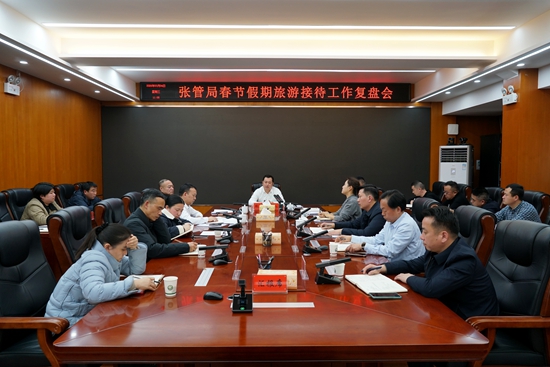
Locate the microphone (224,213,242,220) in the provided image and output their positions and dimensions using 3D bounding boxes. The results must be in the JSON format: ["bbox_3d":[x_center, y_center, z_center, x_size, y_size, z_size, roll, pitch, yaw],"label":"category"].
[{"bbox_3d":[-0.432,0.391,4.375,0.210,0.150,0.110,0,3,0],"label":"microphone"}]

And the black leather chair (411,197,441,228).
[{"bbox_3d":[1.233,0.701,4.176,0.720,1.110,0.670,0,3,-1],"label":"black leather chair"}]

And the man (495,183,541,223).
[{"bbox_3d":[2.863,0.607,5.021,0.800,1.210,0.560,0,3,-5],"label":"man"}]

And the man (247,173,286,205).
[{"bbox_3d":[-0.126,0.481,7.083,0.620,1.250,0.780,0,3,-1],"label":"man"}]

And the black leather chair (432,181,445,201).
[{"bbox_3d":[2.368,0.556,6.553,0.720,1.130,0.660,0,3,0],"label":"black leather chair"}]

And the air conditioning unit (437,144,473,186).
[{"bbox_3d":[3.528,0.160,8.060,0.540,1.790,0.360,2,4,35],"label":"air conditioning unit"}]

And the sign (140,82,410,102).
[{"bbox_3d":[-0.023,-1.759,8.018,5.270,0.380,0.100,0,3,0],"label":"sign"}]

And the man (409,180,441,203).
[{"bbox_3d":[2.578,0.521,7.167,0.820,1.160,0.560,0,3,-3],"label":"man"}]

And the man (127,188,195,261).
[{"bbox_3d":[-0.833,0.664,2.985,0.780,1.270,0.550,0,3,0],"label":"man"}]

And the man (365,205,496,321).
[{"bbox_3d":[0.897,0.726,2.317,0.780,1.230,0.580,1,3,16],"label":"man"}]

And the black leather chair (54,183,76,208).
[{"bbox_3d":[-2.965,0.581,6.505,0.720,1.110,0.670,0,3,-1],"label":"black leather chair"}]

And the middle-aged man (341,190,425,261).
[{"bbox_3d":[0.931,0.674,3.430,0.820,1.240,0.600,0,3,-1],"label":"middle-aged man"}]

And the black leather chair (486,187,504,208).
[{"bbox_3d":[2.794,0.616,5.822,0.720,1.110,0.670,0,3,-1],"label":"black leather chair"}]

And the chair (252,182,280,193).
[{"bbox_3d":[-0.122,0.523,7.087,0.660,1.100,0.720,0,3,0],"label":"chair"}]

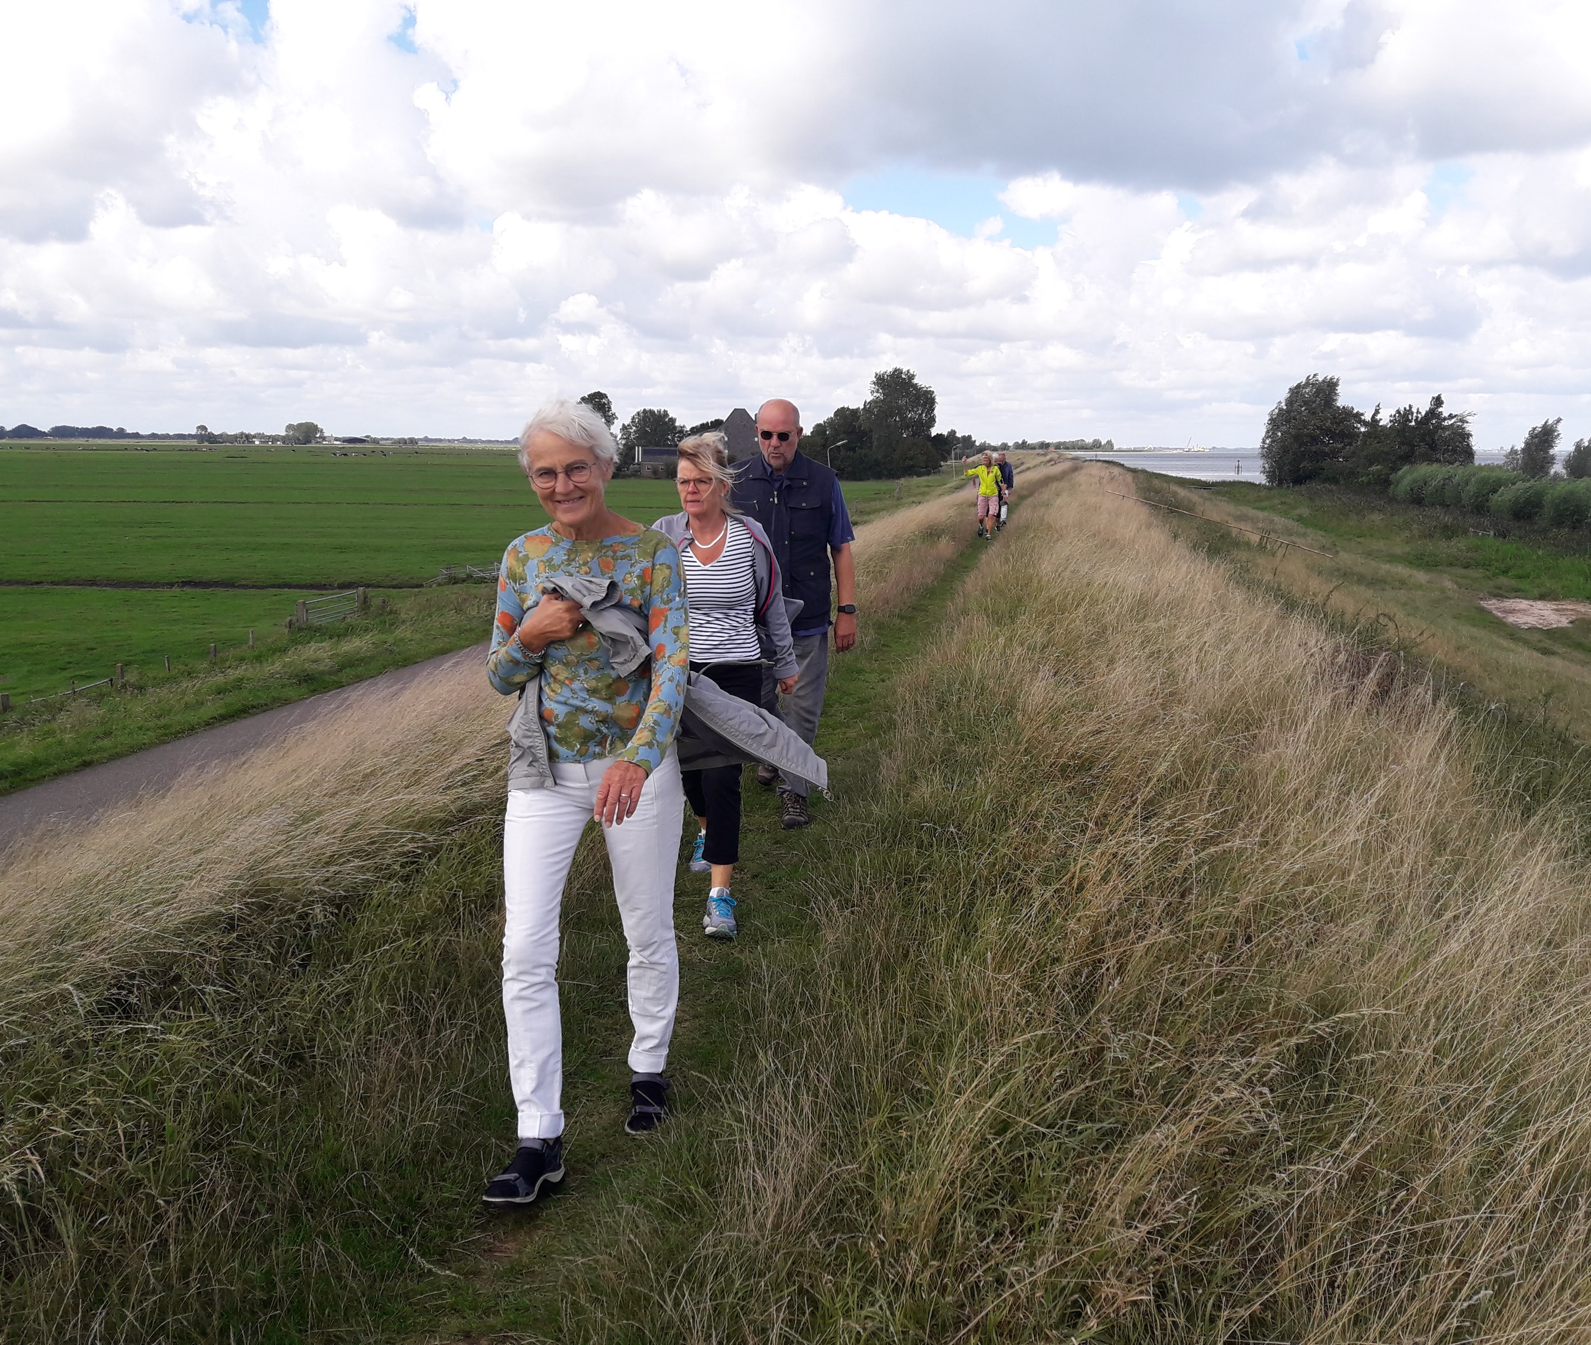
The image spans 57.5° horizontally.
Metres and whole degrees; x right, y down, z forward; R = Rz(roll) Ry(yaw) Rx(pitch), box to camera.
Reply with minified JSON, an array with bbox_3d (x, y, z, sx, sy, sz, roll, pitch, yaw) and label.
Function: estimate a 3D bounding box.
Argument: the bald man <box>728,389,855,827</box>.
[{"bbox_3d":[-0.048,-0.267,6.264,0.600,1.790,0.620,2,9,9],"label":"bald man"}]

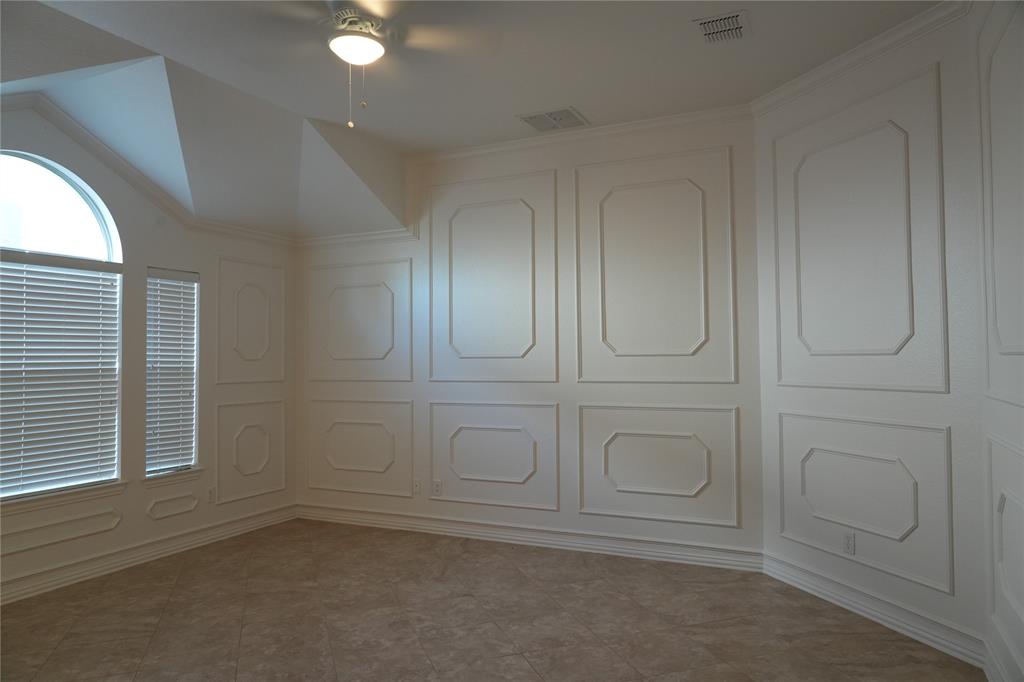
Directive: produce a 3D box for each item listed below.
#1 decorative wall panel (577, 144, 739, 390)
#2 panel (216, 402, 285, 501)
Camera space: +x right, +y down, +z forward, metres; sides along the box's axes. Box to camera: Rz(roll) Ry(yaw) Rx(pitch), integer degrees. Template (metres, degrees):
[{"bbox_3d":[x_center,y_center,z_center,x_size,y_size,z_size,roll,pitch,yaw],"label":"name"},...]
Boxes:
[{"bbox_3d":[0.963,-0.488,4.675,1.091,1.555,0.025,-1,-2,25],"label":"decorative wall panel"},{"bbox_3d":[-2.121,0.894,5.618,0.030,0.768,0.728,-1,-2,26],"label":"panel"}]

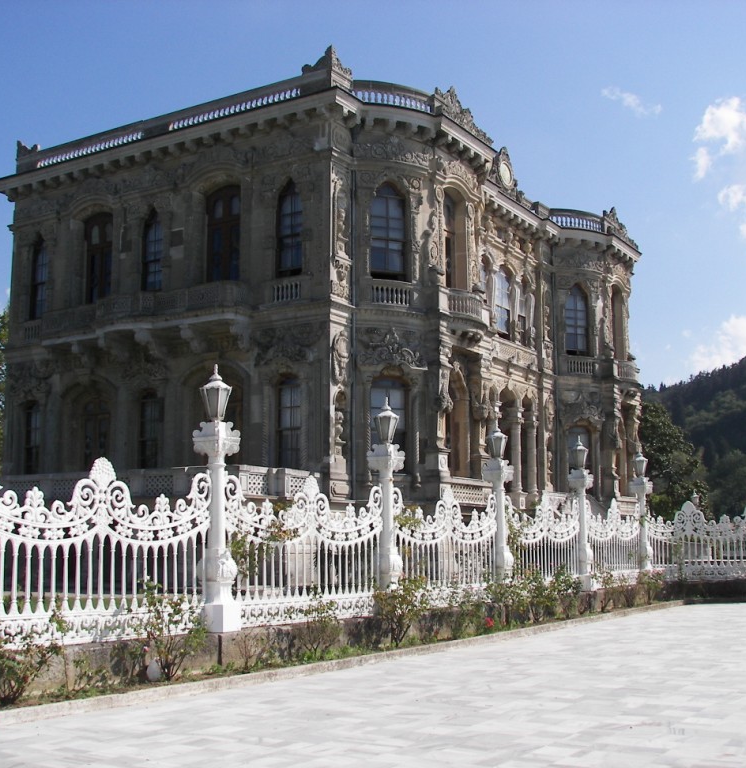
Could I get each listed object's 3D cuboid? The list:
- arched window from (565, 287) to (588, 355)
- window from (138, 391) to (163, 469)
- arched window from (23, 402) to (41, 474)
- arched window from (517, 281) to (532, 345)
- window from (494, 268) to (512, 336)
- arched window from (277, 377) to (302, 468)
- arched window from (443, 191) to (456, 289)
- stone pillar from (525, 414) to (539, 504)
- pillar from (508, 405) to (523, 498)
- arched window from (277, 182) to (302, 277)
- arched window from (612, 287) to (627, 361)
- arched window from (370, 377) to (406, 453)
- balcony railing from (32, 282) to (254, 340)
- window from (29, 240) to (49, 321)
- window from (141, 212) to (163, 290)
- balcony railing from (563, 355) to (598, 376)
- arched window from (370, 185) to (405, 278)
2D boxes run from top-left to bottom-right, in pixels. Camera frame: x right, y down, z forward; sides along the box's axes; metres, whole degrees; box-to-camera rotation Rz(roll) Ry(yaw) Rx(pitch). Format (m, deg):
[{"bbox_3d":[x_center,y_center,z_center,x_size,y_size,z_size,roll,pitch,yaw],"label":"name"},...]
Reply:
[{"bbox_3d":[9.122,-2.906,48.068,1.210,3.270,0.300,3,-9,-18],"label":"arched window"},{"bbox_3d":[-7.606,1.744,36.533,0.980,3.070,0.300,-5,-10,32],"label":"window"},{"bbox_3d":[-12.756,2.165,39.919,0.987,3.031,0.338,-5,-10,32],"label":"arched window"},{"bbox_3d":[6.491,-3.179,46.223,0.310,3.088,1.241,-5,-10,32],"label":"arched window"},{"bbox_3d":[5.431,-3.471,44.583,0.310,3.144,1.607,-5,-10,32],"label":"window"},{"bbox_3d":[-2.531,1.256,33.351,1.000,3.070,0.300,-5,-10,32],"label":"arched window"},{"bbox_3d":[2.576,-5.048,36.939,0.423,3.469,1.833,-5,-10,32],"label":"arched window"},{"bbox_3d":[6.763,3.029,45.409,0.520,3.870,0.520,0,-9,0],"label":"stone pillar"},{"bbox_3d":[5.949,2.838,44.139,0.520,3.870,0.520,-5,-10,32],"label":"pillar"},{"bbox_3d":[-2.601,-4.996,34.339,1.050,3.230,0.300,-5,-10,32],"label":"arched window"},{"bbox_3d":[11.393,-2.898,50.462,0.423,3.525,1.805,-5,-10,32],"label":"arched window"},{"bbox_3d":[0.469,1.304,33.686,1.260,3.070,0.300,3,-9,-18],"label":"arched window"},{"bbox_3d":[-8.052,-2.415,36.604,9.165,1.015,1.297,-5,-10,32],"label":"balcony railing"},{"bbox_3d":[-12.796,-4.084,40.892,1.029,3.328,0.338,-5,-10,32],"label":"window"},{"bbox_3d":[-7.668,-4.569,37.525,1.010,3.250,0.300,-5,-10,32],"label":"window"},{"bbox_3d":[9.330,-0.809,47.880,1.579,0.902,0.254,3,-9,-19],"label":"balcony railing"},{"bbox_3d":[0.467,-4.934,34.634,1.290,3.270,0.300,3,-9,-18],"label":"arched window"}]

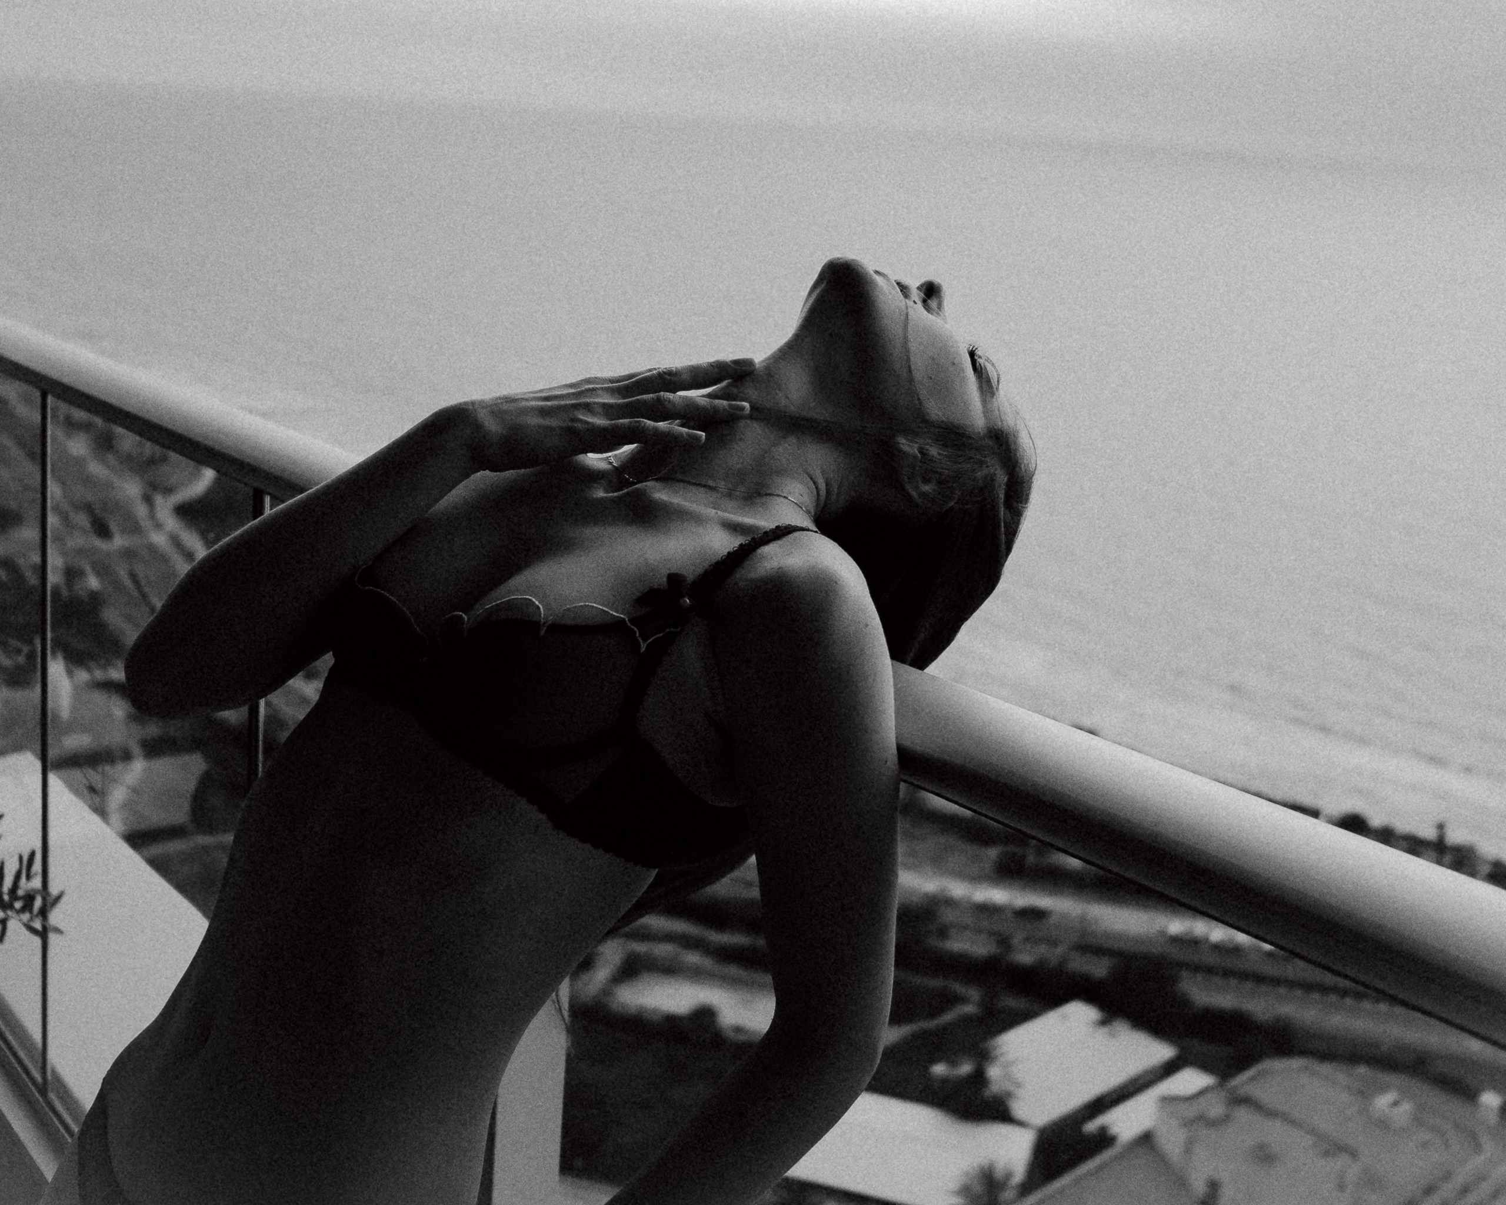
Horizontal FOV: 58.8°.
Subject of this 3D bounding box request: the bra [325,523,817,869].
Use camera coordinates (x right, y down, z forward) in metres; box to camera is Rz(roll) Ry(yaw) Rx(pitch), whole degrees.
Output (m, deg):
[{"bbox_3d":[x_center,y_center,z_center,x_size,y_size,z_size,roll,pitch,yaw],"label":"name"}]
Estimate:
[{"bbox_3d":[-0.105,0.030,0.870,0.290,0.215,0.260,19,69,35],"label":"bra"}]

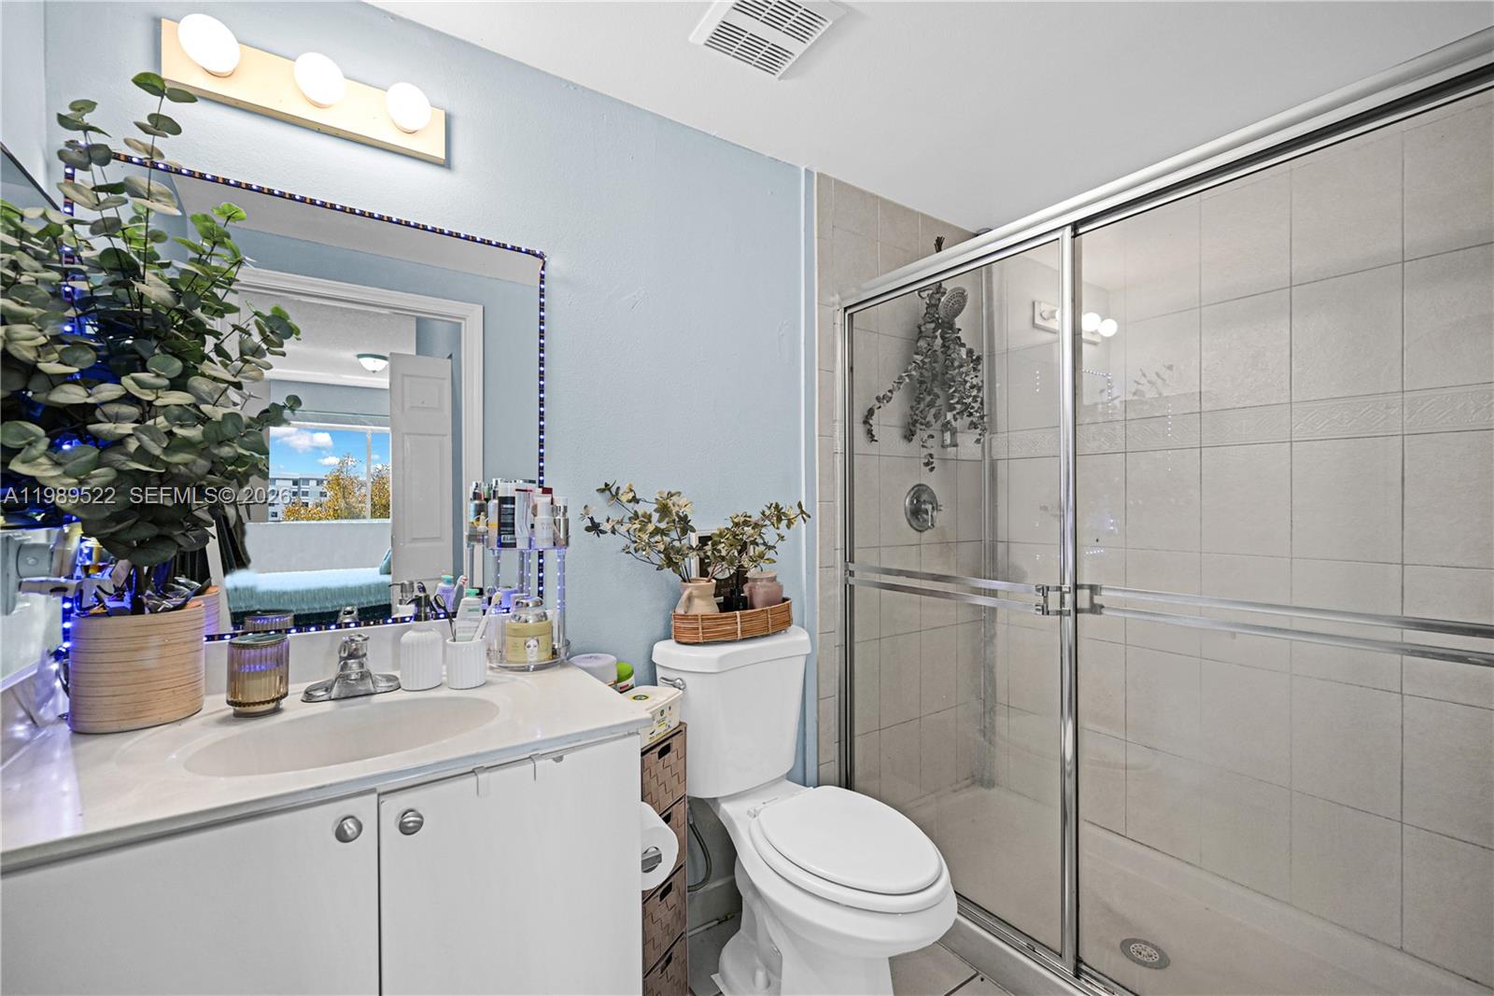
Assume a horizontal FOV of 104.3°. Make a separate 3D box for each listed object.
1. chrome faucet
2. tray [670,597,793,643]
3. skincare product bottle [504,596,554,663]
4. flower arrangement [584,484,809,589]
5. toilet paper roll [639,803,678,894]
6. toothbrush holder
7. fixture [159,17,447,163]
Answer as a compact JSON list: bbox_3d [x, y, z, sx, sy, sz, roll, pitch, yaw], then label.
[{"bbox_3d":[-0.714,0.307,1.045,0.153,0.110,0.130,-1,0,-34],"label":"chrome faucet"},{"bbox_3d":[-0.024,0.339,1.655,0.360,0.083,0.120,-1,0,-34],"label":"tray"},{"bbox_3d":[-0.468,0.281,1.256,0.089,0.133,0.089,-1,0,-32],"label":"skincare product bottle"},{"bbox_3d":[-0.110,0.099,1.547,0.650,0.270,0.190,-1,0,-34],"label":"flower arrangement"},{"bbox_3d":[-0.202,0.660,1.100,0.116,0.116,0.105,-1,0,-34],"label":"toilet paper roll"},{"bbox_3d":[-0.542,0.317,1.129,0.071,0.087,0.071,-1,0,-34],"label":"toothbrush holder"},{"bbox_3d":[-0.827,-0.800,1.121,0.449,0.107,0.125,-1,0,-34],"label":"fixture"}]

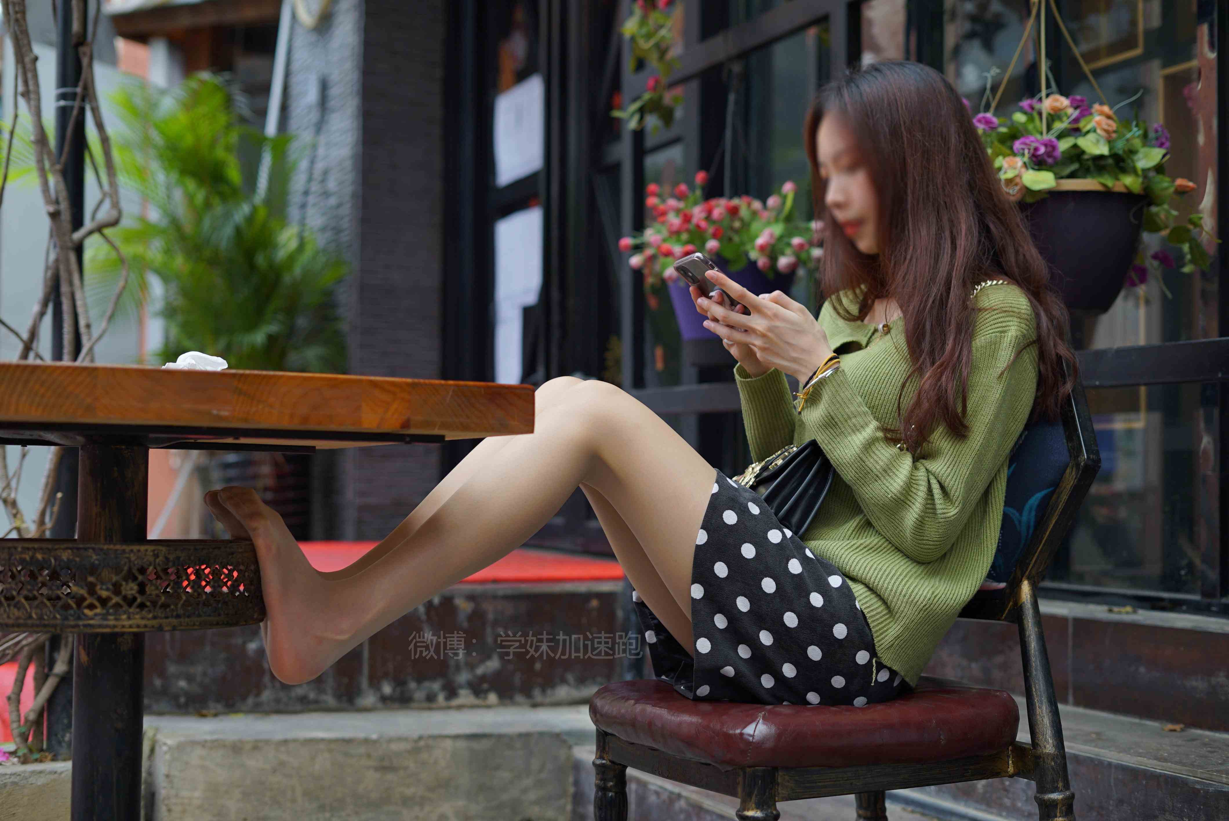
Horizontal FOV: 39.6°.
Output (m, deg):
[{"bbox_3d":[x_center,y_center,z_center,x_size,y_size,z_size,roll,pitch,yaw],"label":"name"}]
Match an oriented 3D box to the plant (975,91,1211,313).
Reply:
[{"bbox_3d":[0.791,-0.346,2.850,0.410,0.360,0.390,-1,-2,16],"label":"plant"}]

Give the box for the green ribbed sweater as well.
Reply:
[{"bbox_3d":[0.353,0.094,2.200,0.320,0.490,0.410,1,-2,-28],"label":"green ribbed sweater"}]

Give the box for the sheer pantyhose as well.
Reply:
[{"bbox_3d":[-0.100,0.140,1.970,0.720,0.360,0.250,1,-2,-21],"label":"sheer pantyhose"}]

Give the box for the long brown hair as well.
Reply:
[{"bbox_3d":[0.425,-0.201,2.220,0.290,0.490,0.260,1,-2,-28],"label":"long brown hair"}]

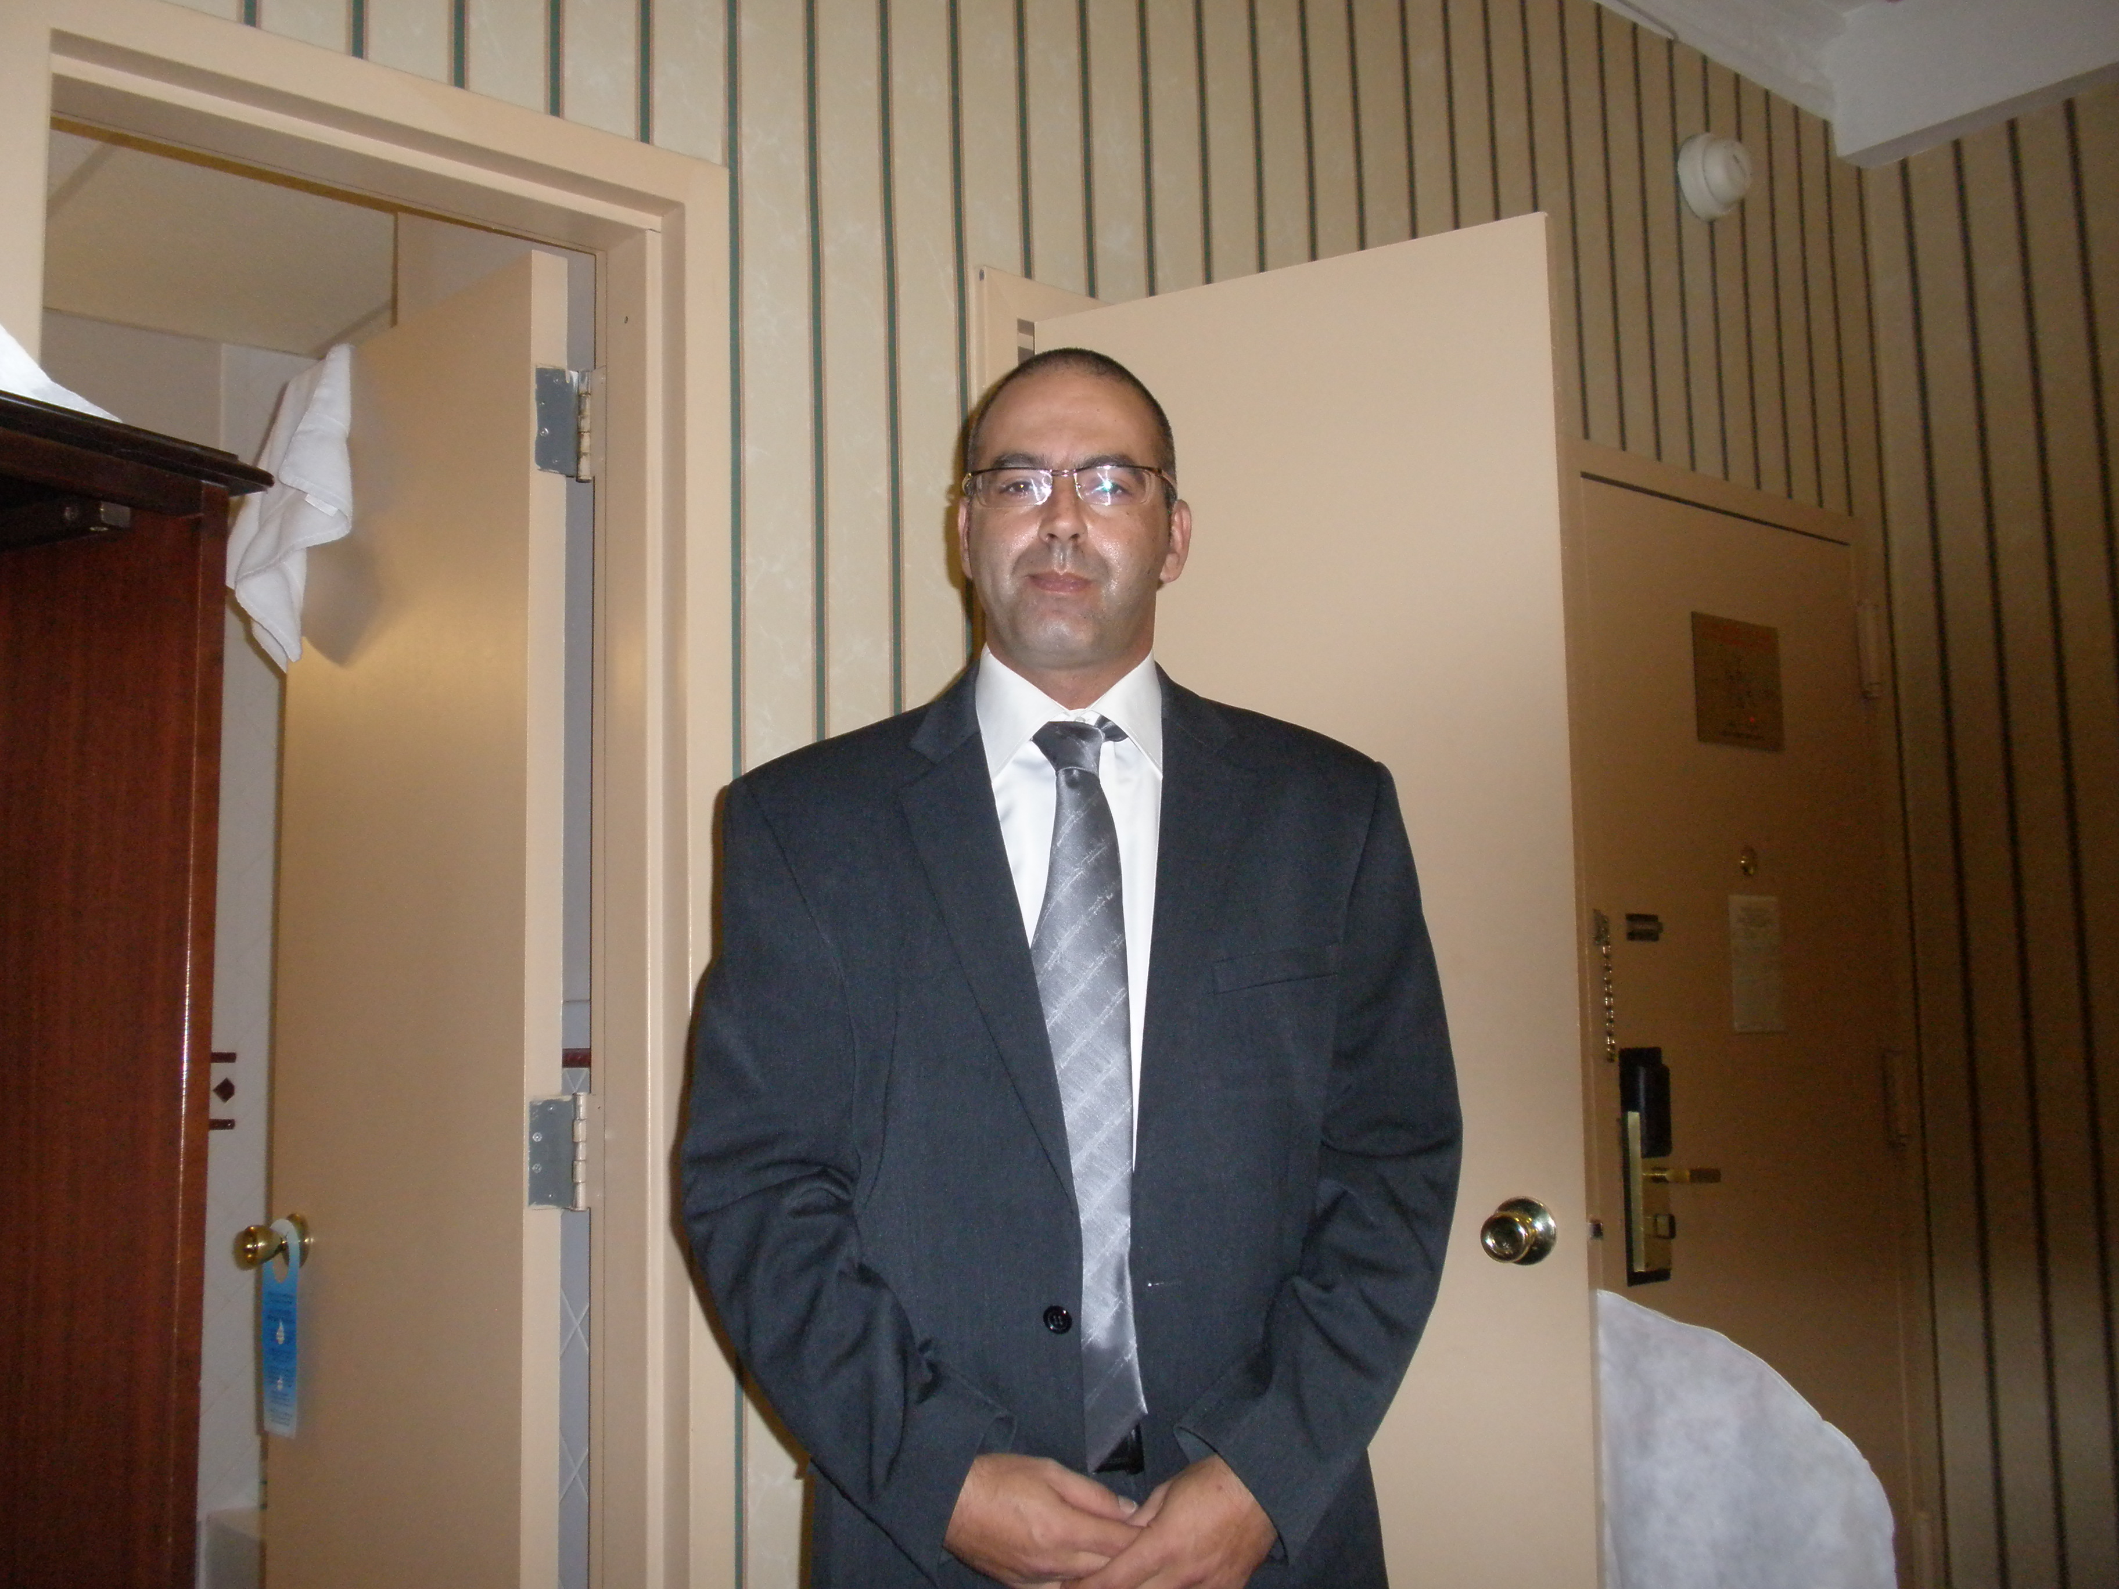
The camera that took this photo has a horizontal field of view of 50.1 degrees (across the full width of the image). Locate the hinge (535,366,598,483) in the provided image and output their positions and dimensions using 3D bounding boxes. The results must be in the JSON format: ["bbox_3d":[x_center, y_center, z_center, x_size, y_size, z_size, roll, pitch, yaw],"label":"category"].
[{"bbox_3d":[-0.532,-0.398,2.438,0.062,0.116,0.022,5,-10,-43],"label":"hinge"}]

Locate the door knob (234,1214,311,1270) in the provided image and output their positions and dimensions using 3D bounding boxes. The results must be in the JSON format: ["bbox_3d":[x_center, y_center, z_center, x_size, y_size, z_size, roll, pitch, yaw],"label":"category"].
[{"bbox_3d":[-0.927,0.527,2.659,0.064,0.064,0.064,5,-10,-43],"label":"door knob"}]

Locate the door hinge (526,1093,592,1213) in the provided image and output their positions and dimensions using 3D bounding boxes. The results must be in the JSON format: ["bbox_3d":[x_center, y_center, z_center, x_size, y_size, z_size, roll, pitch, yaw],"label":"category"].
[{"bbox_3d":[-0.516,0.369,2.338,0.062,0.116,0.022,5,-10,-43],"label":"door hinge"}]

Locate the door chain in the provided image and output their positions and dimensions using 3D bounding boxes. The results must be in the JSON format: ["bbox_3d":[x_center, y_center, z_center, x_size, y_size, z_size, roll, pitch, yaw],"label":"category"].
[{"bbox_3d":[0.782,0.274,3.249,0.024,0.217,0.016,5,-10,-41],"label":"door chain"}]

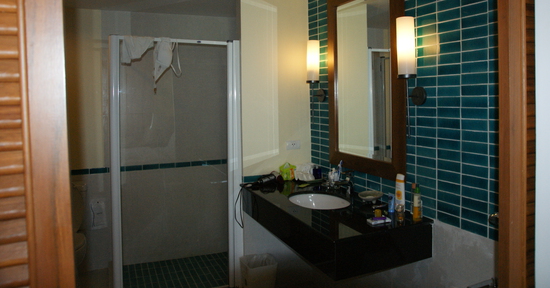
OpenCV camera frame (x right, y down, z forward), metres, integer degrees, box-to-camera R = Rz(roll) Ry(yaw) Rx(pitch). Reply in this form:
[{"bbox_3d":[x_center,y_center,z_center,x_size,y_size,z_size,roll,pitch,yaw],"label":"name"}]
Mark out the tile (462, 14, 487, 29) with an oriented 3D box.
[{"bbox_3d":[0.894,-0.547,1.840,0.010,0.049,0.148,-5,6,-23],"label":"tile"}]

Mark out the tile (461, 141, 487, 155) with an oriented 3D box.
[{"bbox_3d":[0.919,0.016,1.898,0.010,0.050,0.150,-4,6,-23],"label":"tile"}]

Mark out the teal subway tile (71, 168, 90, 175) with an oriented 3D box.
[{"bbox_3d":[-1.674,0.246,3.545,0.146,0.049,0.010,-5,6,-22],"label":"teal subway tile"}]

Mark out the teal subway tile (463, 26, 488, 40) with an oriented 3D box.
[{"bbox_3d":[0.896,-0.496,1.845,0.010,0.049,0.148,-5,6,-23],"label":"teal subway tile"}]

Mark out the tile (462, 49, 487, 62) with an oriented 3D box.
[{"bbox_3d":[0.922,-0.402,1.893,0.010,0.050,0.147,-4,5,-23],"label":"tile"}]

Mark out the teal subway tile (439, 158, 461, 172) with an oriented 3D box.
[{"bbox_3d":[0.863,0.107,2.046,0.010,0.050,0.150,-4,6,-23],"label":"teal subway tile"}]

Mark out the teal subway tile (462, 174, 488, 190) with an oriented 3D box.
[{"bbox_3d":[0.894,0.167,1.852,0.010,0.049,0.148,-3,5,-22],"label":"teal subway tile"}]

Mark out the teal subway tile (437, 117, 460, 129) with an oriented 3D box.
[{"bbox_3d":[0.855,-0.102,2.027,0.010,0.050,0.150,-4,6,-23],"label":"teal subway tile"}]

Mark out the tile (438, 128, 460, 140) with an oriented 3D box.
[{"bbox_3d":[0.872,-0.047,2.062,0.010,0.050,0.147,-4,5,-23],"label":"tile"}]

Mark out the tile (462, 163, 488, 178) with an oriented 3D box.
[{"bbox_3d":[0.923,0.126,1.901,0.010,0.049,0.148,-5,6,-23],"label":"tile"}]

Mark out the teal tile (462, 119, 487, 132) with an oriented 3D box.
[{"bbox_3d":[0.888,-0.085,1.839,0.010,0.049,0.148,-3,5,-22],"label":"teal tile"}]

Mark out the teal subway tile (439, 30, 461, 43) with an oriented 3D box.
[{"bbox_3d":[0.840,-0.515,1.991,0.010,0.050,0.150,-4,6,-23],"label":"teal subway tile"}]

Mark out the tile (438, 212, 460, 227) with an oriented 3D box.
[{"bbox_3d":[0.841,0.363,2.003,0.010,0.049,0.148,-3,5,-22],"label":"tile"}]

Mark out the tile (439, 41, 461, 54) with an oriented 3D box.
[{"bbox_3d":[0.825,-0.455,1.949,0.010,0.049,0.148,-3,5,-22],"label":"tile"}]

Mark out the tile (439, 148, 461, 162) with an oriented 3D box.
[{"bbox_3d":[0.875,0.060,2.070,0.010,0.050,0.147,-4,5,-23],"label":"tile"}]

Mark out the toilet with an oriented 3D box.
[{"bbox_3d":[-1.664,0.790,3.208,0.380,0.790,0.680,-5,6,-22],"label":"toilet"}]

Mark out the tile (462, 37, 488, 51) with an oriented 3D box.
[{"bbox_3d":[0.920,-0.454,1.889,0.010,0.050,0.147,-4,5,-23],"label":"tile"}]

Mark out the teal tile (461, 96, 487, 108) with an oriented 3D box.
[{"bbox_3d":[0.886,-0.189,1.832,0.010,0.049,0.148,-3,5,-22],"label":"teal tile"}]

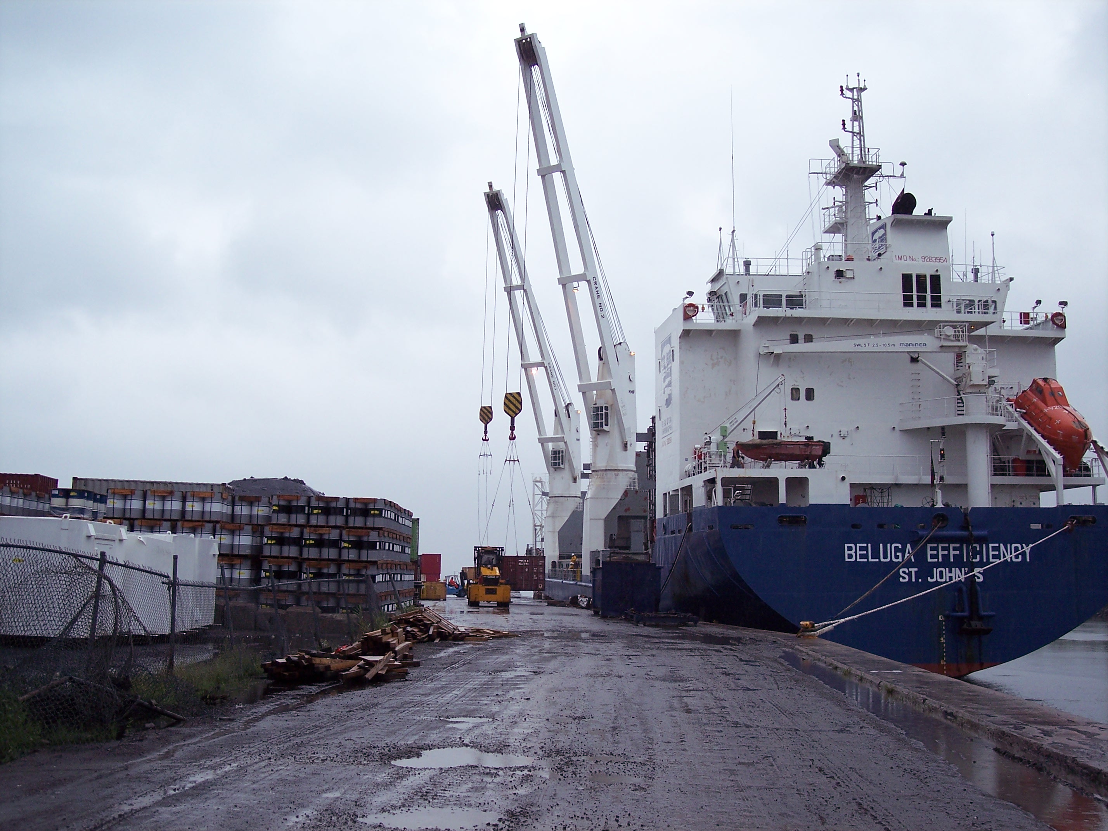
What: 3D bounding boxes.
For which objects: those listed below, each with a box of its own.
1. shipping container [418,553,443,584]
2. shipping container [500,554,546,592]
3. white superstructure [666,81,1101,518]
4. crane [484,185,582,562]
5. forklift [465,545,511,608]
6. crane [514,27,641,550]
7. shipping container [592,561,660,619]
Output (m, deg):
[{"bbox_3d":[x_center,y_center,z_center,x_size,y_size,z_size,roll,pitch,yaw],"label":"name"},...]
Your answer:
[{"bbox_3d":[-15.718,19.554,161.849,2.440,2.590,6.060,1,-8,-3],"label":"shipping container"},{"bbox_3d":[-3.089,12.342,97.268,2.440,2.590,6.060,4,-9,-28],"label":"shipping container"},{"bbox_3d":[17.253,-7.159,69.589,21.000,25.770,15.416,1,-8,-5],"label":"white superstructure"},{"bbox_3d":[-2.700,-4.420,150.859,4.400,44.254,18.139,-5,-9,36],"label":"crane"},{"bbox_3d":[-4.005,10.059,77.948,2.700,3.600,6.200,1,-8,-3],"label":"forklift"},{"bbox_3d":[1.718,-9.488,107.680,4.400,44.430,18.519,-4,-9,32],"label":"crane"},{"bbox_3d":[3.233,8.035,57.820,2.580,2.500,5.600,1,-8,-3],"label":"shipping container"}]

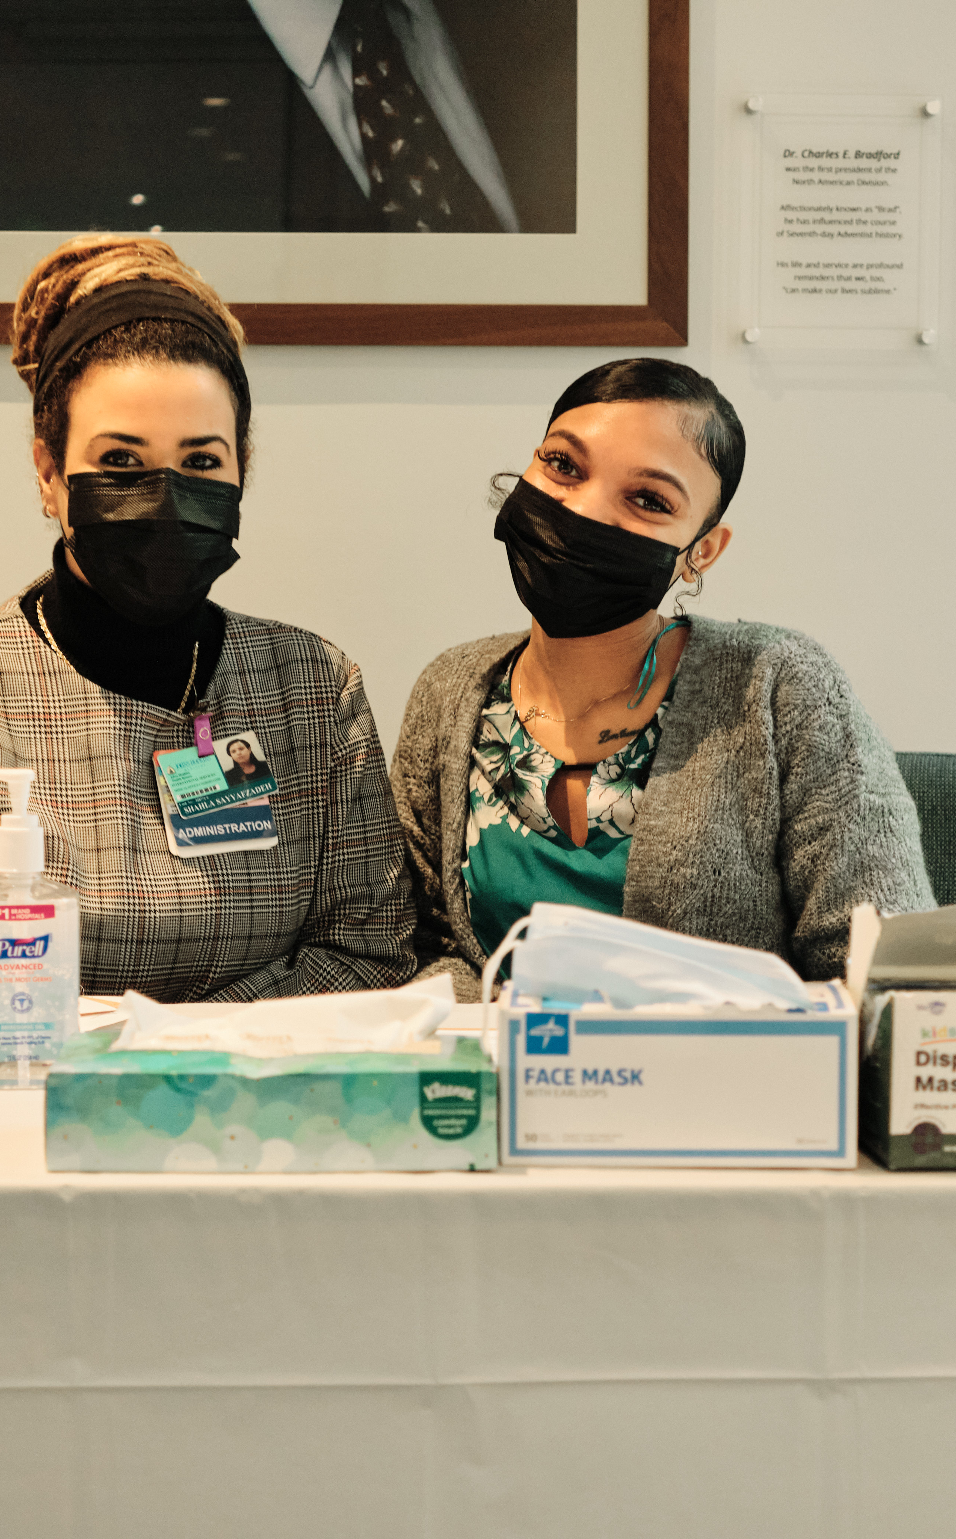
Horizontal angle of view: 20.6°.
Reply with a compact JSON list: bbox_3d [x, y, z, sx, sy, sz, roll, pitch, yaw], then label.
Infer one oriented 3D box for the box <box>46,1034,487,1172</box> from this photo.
[{"bbox_3d":[-0.106,0.179,1.414,0.234,0.052,0.118,0,3,0],"label":"box"}]

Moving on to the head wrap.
[{"bbox_3d":[-0.268,-0.328,2.095,0.174,0.130,0.180,-1,3,-10],"label":"head wrap"}]

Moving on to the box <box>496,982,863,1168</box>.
[{"bbox_3d":[0.107,0.165,1.420,0.185,0.081,0.112,0,3,2],"label":"box"}]

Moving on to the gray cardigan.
[{"bbox_3d":[0.149,0.120,2.090,0.440,0.480,0.330,1,3,15],"label":"gray cardigan"}]

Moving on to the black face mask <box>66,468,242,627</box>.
[{"bbox_3d":[-0.250,-0.172,2.034,0.137,0.122,0.085,-1,3,-10],"label":"black face mask"}]

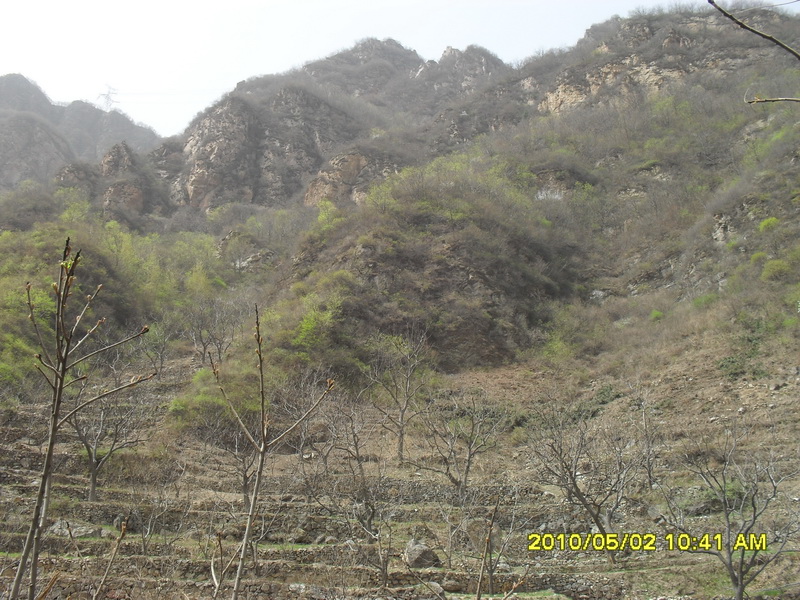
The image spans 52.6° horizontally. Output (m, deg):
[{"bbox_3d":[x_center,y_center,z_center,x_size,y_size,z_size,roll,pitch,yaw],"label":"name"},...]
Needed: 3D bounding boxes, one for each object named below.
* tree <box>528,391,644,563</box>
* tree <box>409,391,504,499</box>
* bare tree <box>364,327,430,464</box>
[{"bbox_3d":[7.147,6.764,31.000,4.310,6.460,3.970,0,-7,0],"label":"tree"},{"bbox_3d":[2.843,7.047,40.000,4.510,5.230,4.150,0,-7,0],"label":"tree"},{"bbox_3d":[-0.083,5.424,45.000,3.670,7.310,3.380,0,-7,0],"label":"bare tree"}]

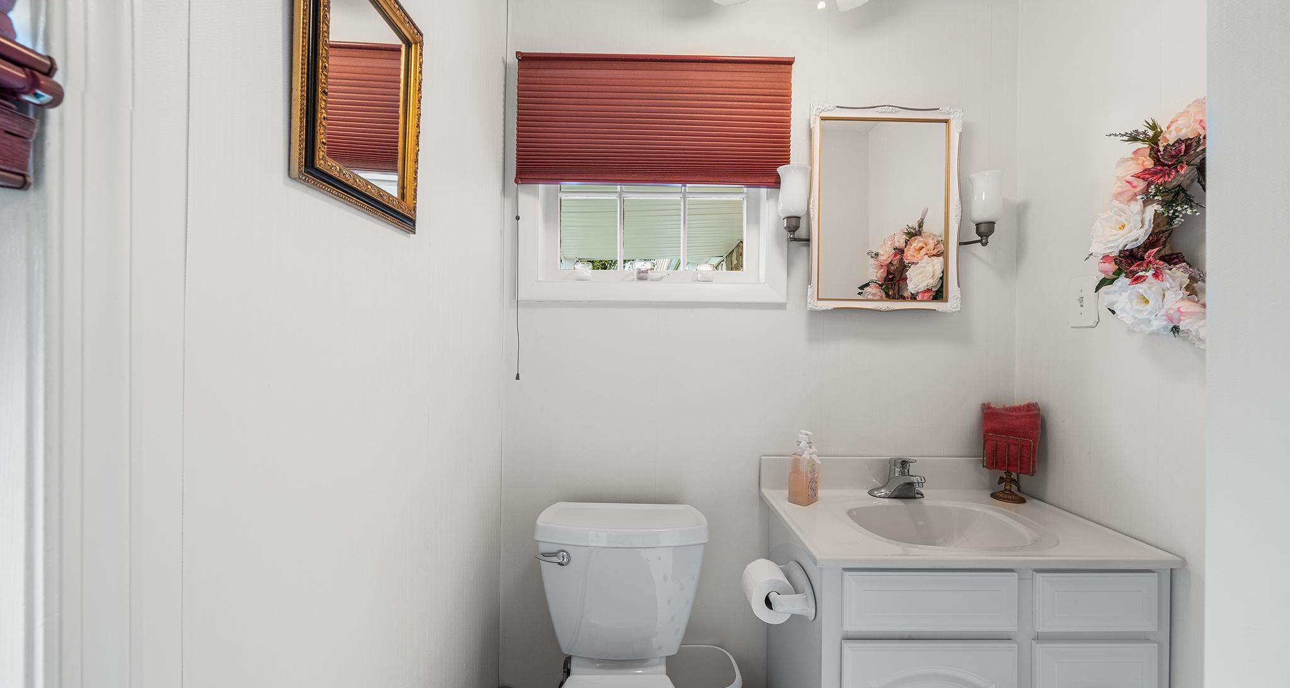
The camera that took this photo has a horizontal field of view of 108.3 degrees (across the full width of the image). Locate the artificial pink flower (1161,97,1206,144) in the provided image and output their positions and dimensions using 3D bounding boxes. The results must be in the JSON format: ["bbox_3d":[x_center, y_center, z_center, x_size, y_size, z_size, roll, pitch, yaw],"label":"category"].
[{"bbox_3d":[1.084,-0.440,0.923,0.080,0.110,0.110,1,0,-1],"label":"artificial pink flower"}]

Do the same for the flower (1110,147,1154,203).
[{"bbox_3d":[1.095,-0.380,1.048,0.080,0.115,0.105,1,0,24],"label":"flower"}]

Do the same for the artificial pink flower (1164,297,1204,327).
[{"bbox_3d":[1.088,-0.062,0.933,0.070,0.064,0.085,1,0,-1],"label":"artificial pink flower"}]

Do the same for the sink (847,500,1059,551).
[{"bbox_3d":[0.753,0.517,1.182,0.500,0.140,0.340,1,0,-1],"label":"sink"}]

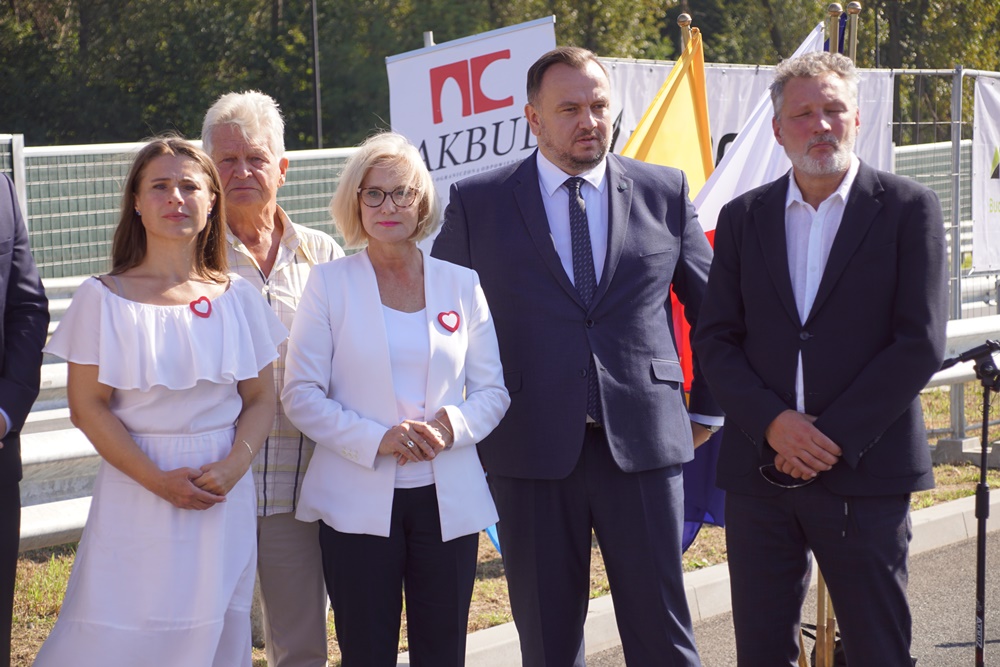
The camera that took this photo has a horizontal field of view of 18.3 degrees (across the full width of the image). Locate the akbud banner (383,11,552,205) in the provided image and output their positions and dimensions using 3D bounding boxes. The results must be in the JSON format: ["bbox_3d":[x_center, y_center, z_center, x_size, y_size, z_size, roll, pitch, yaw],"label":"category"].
[{"bbox_3d":[-0.063,-0.254,12.903,0.880,2.000,0.120,-10,-11,34],"label":"akbud banner"}]

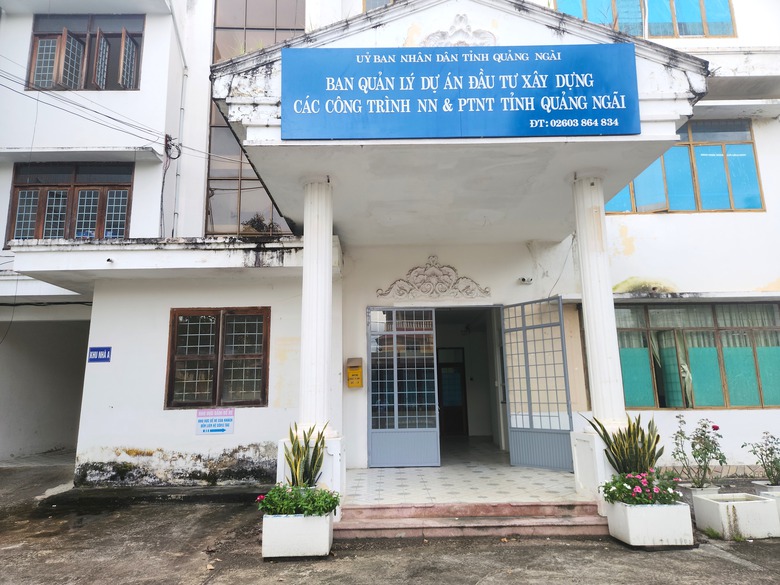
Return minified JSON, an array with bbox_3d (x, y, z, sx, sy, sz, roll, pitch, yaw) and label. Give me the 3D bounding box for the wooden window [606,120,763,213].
[{"bbox_3d":[5.094,-2.361,9.721,3.600,1.870,0.140,-1,-12,0],"label":"wooden window"}]

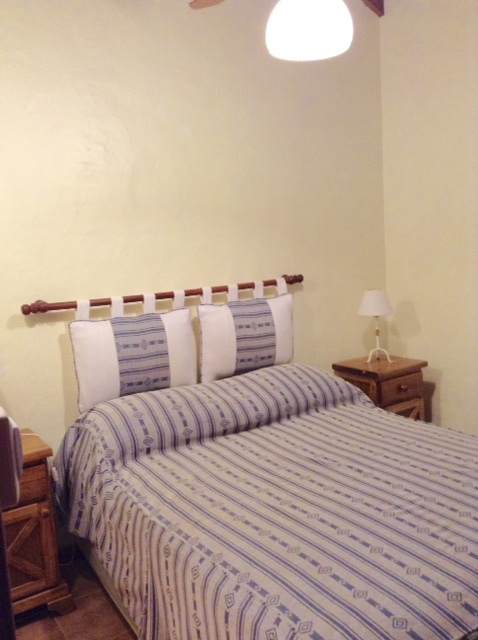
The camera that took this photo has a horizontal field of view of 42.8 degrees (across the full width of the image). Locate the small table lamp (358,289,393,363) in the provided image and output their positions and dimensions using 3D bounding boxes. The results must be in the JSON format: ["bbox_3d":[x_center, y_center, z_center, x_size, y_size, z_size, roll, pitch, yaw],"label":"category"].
[{"bbox_3d":[0.783,0.033,3.457,0.190,0.410,0.190,-4,7,0],"label":"small table lamp"}]

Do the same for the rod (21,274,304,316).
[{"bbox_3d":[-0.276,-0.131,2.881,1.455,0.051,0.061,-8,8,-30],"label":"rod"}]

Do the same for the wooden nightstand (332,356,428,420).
[{"bbox_3d":[0.815,0.566,3.432,0.400,0.643,0.372,-8,8,-30],"label":"wooden nightstand"}]

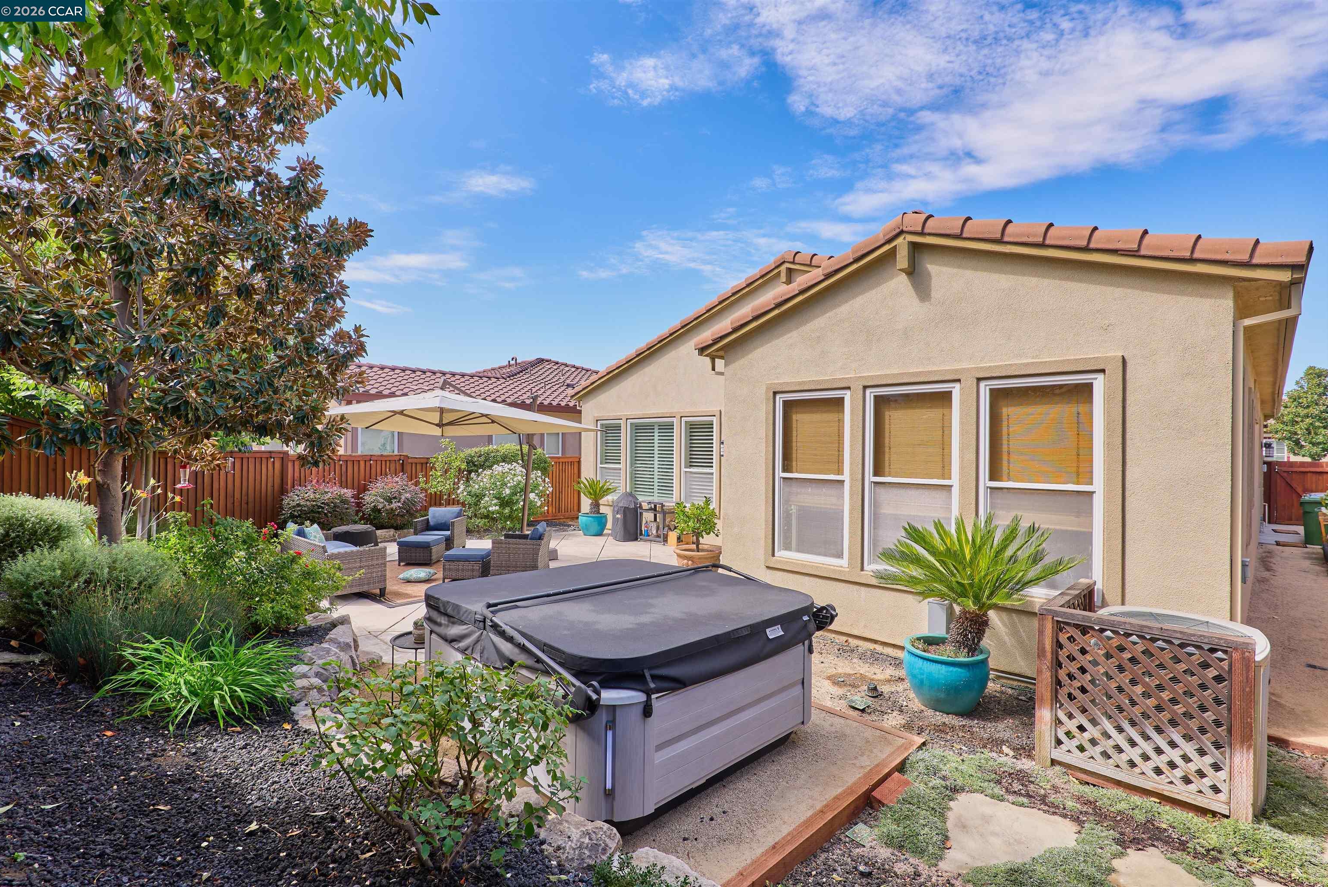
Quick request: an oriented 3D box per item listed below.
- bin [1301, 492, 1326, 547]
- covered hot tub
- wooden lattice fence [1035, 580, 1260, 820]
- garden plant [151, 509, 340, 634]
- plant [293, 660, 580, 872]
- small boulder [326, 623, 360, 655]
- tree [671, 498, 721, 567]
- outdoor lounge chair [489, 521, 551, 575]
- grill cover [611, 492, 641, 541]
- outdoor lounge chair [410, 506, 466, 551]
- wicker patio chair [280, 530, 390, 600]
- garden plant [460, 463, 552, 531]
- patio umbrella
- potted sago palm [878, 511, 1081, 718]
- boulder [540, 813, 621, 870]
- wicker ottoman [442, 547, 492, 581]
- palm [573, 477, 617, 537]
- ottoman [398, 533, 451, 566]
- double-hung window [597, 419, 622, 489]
[{"bbox_3d":[14.842,1.716,13.347,0.780,1.130,0.660,0,0,-44],"label":"bin"},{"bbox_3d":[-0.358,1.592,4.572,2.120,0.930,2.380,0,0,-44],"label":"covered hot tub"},{"bbox_3d":[3.230,1.594,3.925,1.060,1.020,1.030,0,0,-44],"label":"wooden lattice fence"},{"bbox_3d":[-4.481,1.352,6.300,1.680,1.280,1.450,0,0,-35],"label":"garden plant"},{"bbox_3d":[-0.930,1.330,2.430,1.120,0.880,1.000,0,0,-21],"label":"plant"},{"bbox_3d":[-3.070,1.873,5.650,0.310,0.300,0.340,0,0,-29],"label":"small boulder"},{"bbox_3d":[0.490,1.410,8.700,0.700,1.250,0.700,0,0,0],"label":"tree"},{"bbox_3d":[-2.200,1.640,9.250,0.780,0.780,0.750,0,0,2],"label":"outdoor lounge chair"},{"bbox_3d":[-0.820,1.530,12.450,0.630,1.000,0.630,0,0,0],"label":"grill cover"},{"bbox_3d":[-4.270,1.640,11.360,0.770,0.780,0.770,0,0,0],"label":"outdoor lounge chair"},{"bbox_3d":[-4.508,1.639,8.057,0.780,0.750,1.750,0,0,-44],"label":"wicker patio chair"},{"bbox_3d":[-3.703,1.259,13.900,2.100,1.620,1.800,0,0,-15],"label":"garden plant"},{"bbox_3d":[-2.950,0.620,8.500,3.150,2.830,3.650,0,0,25],"label":"patio umbrella"},{"bbox_3d":[2.440,1.290,4.600,1.520,1.470,1.500,0,0,42],"label":"potted sago palm"},{"bbox_3d":[-0.385,1.820,2.720,0.370,0.250,0.310,0,0,-9],"label":"boulder"},{"bbox_3d":[-2.940,1.825,8.850,0.580,0.410,0.540,0,0,3],"label":"wicker ottoman"},{"bbox_3d":[-1.514,1.389,12.950,0.950,1.310,0.950,0,0,0],"label":"palm"},{"bbox_3d":[-4.069,1.815,9.966,0.580,0.410,0.570,0,0,0],"label":"ottoman"},{"bbox_3d":[-1.245,0.393,13.700,0.100,1.830,0.910,0,0,-44],"label":"double-hung window"}]

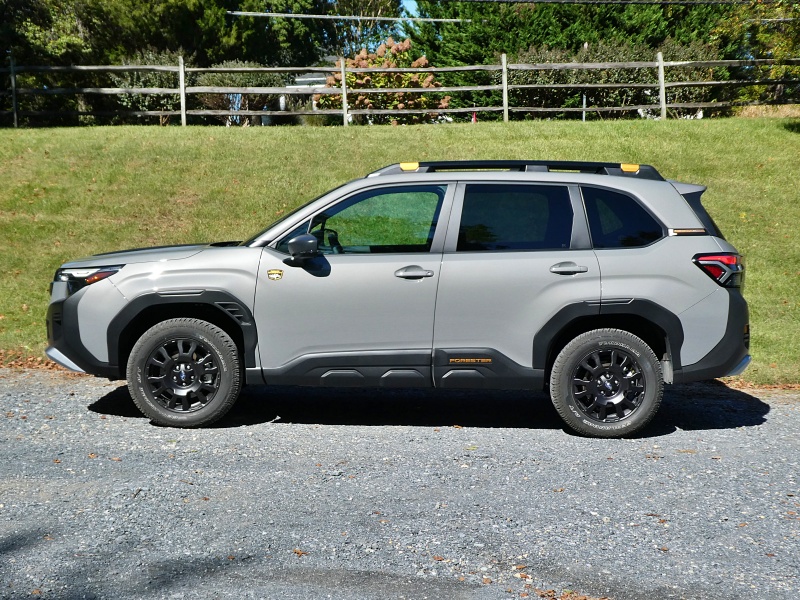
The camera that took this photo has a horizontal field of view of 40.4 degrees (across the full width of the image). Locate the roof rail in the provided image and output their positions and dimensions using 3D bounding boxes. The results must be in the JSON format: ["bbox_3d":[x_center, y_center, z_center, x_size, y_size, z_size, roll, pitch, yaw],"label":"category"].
[{"bbox_3d":[0.751,-0.828,7.012,1.930,0.135,0.080,2,4,-1],"label":"roof rail"}]

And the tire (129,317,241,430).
[{"bbox_3d":[-1.356,0.460,6.865,0.700,0.700,0.240,2,4,-1],"label":"tire"}]

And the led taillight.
[{"bbox_3d":[2.032,-0.201,6.980,0.410,0.215,0.360,2,4,-1],"label":"led taillight"}]

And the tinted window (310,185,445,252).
[{"bbox_3d":[-0.138,-0.513,6.877,0.875,0.460,0.060,2,-14,-1],"label":"tinted window"}]

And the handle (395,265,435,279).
[{"bbox_3d":[0.090,-0.168,6.747,0.250,0.075,0.060,2,4,-1],"label":"handle"}]

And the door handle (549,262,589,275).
[{"bbox_3d":[1.051,-0.196,6.765,0.250,0.072,0.060,2,4,-1],"label":"door handle"}]

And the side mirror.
[{"bbox_3d":[-0.599,-0.321,6.676,0.160,0.175,0.240,2,4,-1],"label":"side mirror"}]

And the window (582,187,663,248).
[{"bbox_3d":[1.407,-0.520,6.903,0.510,0.410,0.060,2,-14,-1],"label":"window"}]

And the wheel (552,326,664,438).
[{"bbox_3d":[1.313,0.534,6.926,0.700,0.700,0.240,2,4,-1],"label":"wheel"}]

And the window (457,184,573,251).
[{"bbox_3d":[0.727,-0.524,6.889,0.740,0.440,0.060,2,-14,-1],"label":"window"}]

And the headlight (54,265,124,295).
[{"bbox_3d":[-1.976,-0.135,6.923,0.520,0.210,0.360,2,4,-1],"label":"headlight"}]

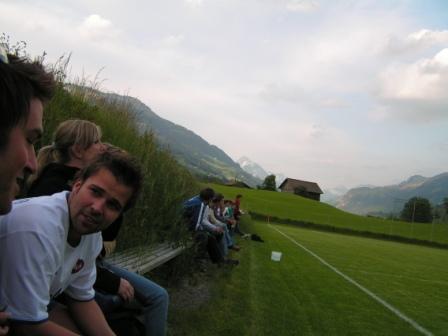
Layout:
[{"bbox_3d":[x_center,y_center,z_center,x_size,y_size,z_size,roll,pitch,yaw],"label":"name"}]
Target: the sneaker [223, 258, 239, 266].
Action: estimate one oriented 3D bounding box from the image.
[{"bbox_3d":[0.102,1.585,8.250,0.290,0.110,0.110,8,-5,4],"label":"sneaker"}]

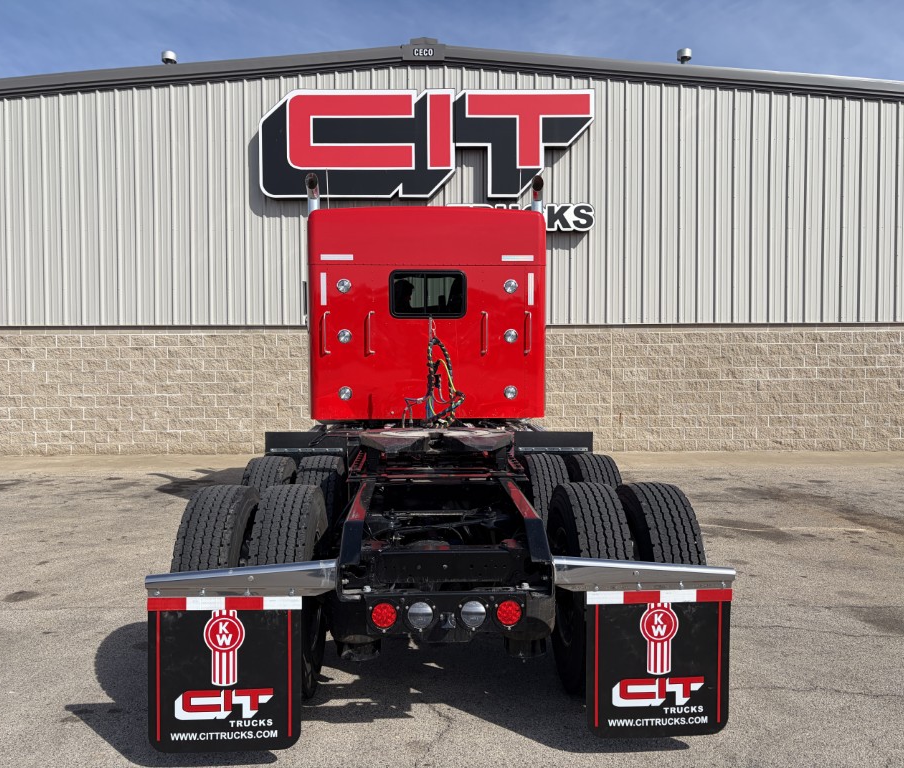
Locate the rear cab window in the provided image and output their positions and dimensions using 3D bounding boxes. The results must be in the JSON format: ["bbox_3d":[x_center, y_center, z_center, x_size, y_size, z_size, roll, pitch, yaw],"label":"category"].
[{"bbox_3d":[-0.222,-0.845,7.270,0.730,0.465,0.060,0,2,-3],"label":"rear cab window"}]

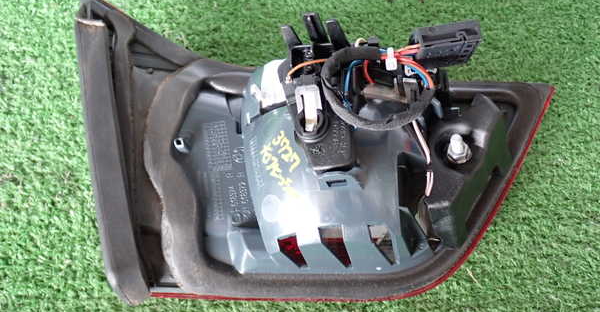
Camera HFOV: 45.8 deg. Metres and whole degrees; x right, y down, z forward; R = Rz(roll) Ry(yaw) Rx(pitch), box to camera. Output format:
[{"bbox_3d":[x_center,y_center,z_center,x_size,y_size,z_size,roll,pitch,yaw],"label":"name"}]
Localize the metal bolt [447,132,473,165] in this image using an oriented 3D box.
[{"bbox_3d":[0.091,-0.006,0.410,0.014,0.017,0.014,0,60,19],"label":"metal bolt"}]

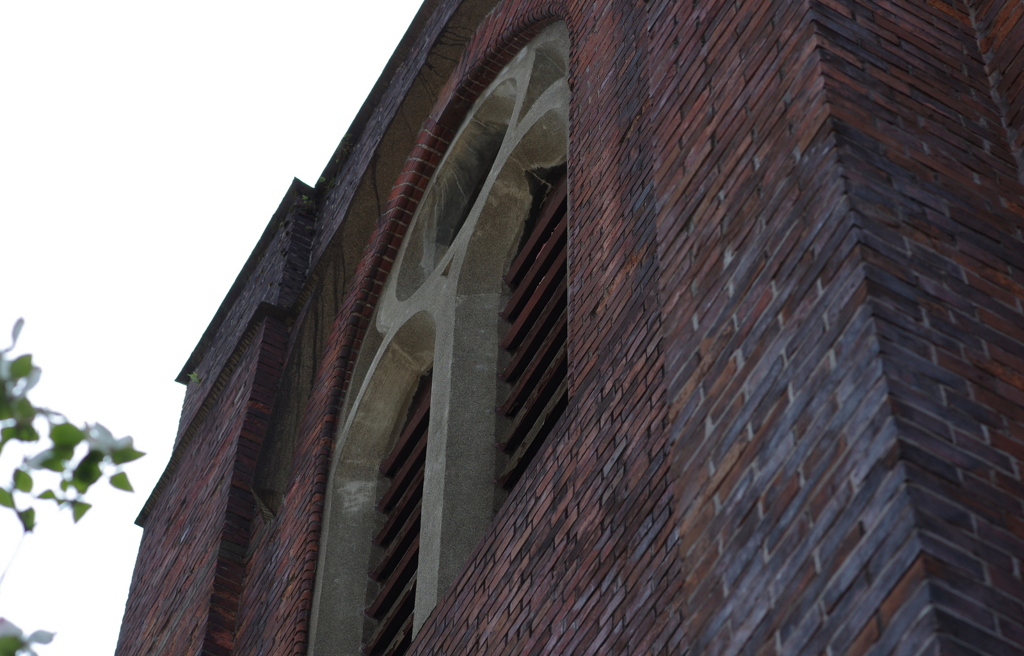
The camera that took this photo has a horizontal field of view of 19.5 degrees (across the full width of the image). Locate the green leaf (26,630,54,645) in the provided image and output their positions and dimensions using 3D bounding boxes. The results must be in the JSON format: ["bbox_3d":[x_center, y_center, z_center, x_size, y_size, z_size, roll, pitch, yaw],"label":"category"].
[{"bbox_3d":[-0.601,0.395,3.800,0.038,0.014,0.022,-7,-61,4],"label":"green leaf"}]

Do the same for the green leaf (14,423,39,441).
[{"bbox_3d":[-0.619,0.133,3.800,0.033,0.014,0.026,14,-62,-7],"label":"green leaf"}]

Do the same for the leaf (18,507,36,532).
[{"bbox_3d":[-0.617,0.244,3.800,0.022,0.014,0.036,-8,-61,5],"label":"leaf"}]

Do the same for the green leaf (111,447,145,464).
[{"bbox_3d":[-0.490,0.163,3.800,0.045,0.014,0.025,0,-61,1],"label":"green leaf"}]

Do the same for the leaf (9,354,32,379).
[{"bbox_3d":[-0.627,0.049,3.800,0.030,0.014,0.042,30,-65,-15],"label":"leaf"}]

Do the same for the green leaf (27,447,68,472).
[{"bbox_3d":[-0.592,0.168,3.800,0.055,0.014,0.032,-14,-62,8],"label":"green leaf"}]

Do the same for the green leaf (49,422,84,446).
[{"bbox_3d":[-0.568,0.135,3.800,0.047,0.014,0.035,3,-61,-1],"label":"green leaf"}]

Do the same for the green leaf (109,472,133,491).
[{"bbox_3d":[-0.499,0.196,3.800,0.039,0.014,0.026,37,-67,-18],"label":"green leaf"}]

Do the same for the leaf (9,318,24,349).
[{"bbox_3d":[-0.631,0.006,3.800,0.015,0.020,0.043,16,-62,-8],"label":"leaf"}]

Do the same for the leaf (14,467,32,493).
[{"bbox_3d":[-0.624,0.193,3.800,0.023,0.014,0.037,-19,-63,11],"label":"leaf"}]

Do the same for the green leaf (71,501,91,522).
[{"bbox_3d":[-0.550,0.234,3.800,0.025,0.014,0.031,-19,-63,11],"label":"green leaf"}]

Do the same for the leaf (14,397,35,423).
[{"bbox_3d":[-0.621,0.105,3.800,0.025,0.014,0.039,-19,-63,11],"label":"leaf"}]

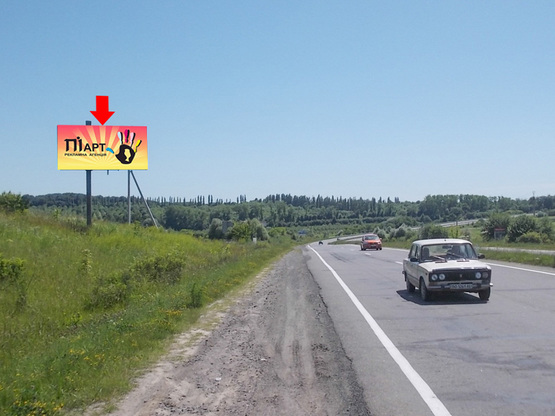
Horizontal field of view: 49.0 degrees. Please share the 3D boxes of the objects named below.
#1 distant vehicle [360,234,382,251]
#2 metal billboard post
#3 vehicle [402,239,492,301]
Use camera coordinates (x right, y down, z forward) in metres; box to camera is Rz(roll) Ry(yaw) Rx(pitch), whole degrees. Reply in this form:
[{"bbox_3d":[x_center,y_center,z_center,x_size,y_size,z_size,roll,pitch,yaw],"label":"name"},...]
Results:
[{"bbox_3d":[9.000,3.280,58.200,1.760,1.530,4.200,-1,-2,3],"label":"distant vehicle"},{"bbox_3d":[-12.780,-2.280,41.400,0.340,7.300,0.340,-1,-2,-7],"label":"metal billboard post"},{"bbox_3d":[4.460,1.620,16.450,1.620,1.440,4.150,-1,-2,4],"label":"vehicle"}]

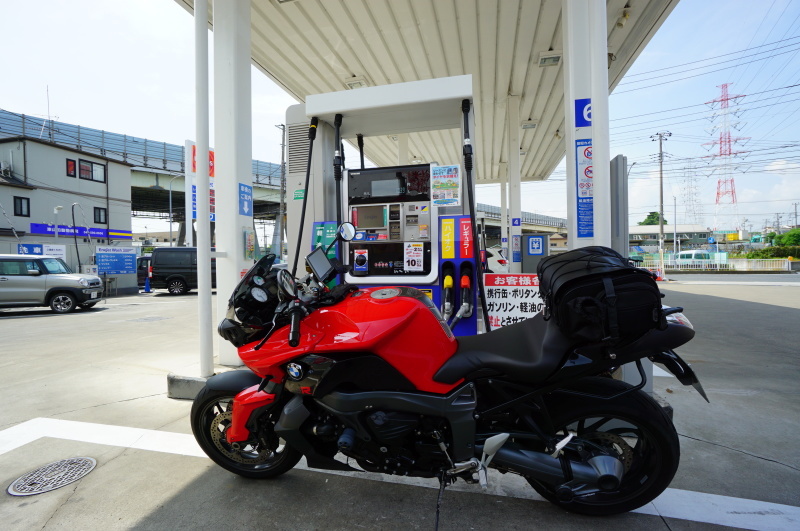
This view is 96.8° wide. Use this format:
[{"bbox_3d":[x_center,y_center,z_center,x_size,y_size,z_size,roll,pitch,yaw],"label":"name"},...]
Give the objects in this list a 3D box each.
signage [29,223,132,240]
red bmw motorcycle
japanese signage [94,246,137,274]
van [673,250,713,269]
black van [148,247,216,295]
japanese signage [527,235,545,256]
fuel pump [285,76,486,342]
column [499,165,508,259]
[{"bbox_3d":[-15.070,-1.600,17.100,0.100,0.430,4.300,-1,0,15],"label":"signage"},{"bbox_3d":[0.041,0.446,1.535,2.280,1.280,0.880,-1,6,10],"label":"red bmw motorcycle"},{"bbox_3d":[-11.000,-0.175,13.830,0.050,1.100,1.500,-1,0,15],"label":"japanese signage"},{"bbox_3d":[33.793,-0.719,41.300,1.700,2.000,4.600,-1,0,12],"label":"van"},{"bbox_3d":[-8.658,0.180,16.670,4.700,1.970,1.720,-1,0,-16],"label":"black van"},{"bbox_3d":[3.730,-0.533,9.700,0.420,0.530,0.030,-1,0,13],"label":"japanese signage"},{"bbox_3d":[-0.128,-0.244,3.083,1.570,2.300,0.600,-1,0,13],"label":"fuel pump"},{"bbox_3d":[4.931,-2.035,16.800,0.280,5.600,0.280,-1,0,13],"label":"column"}]

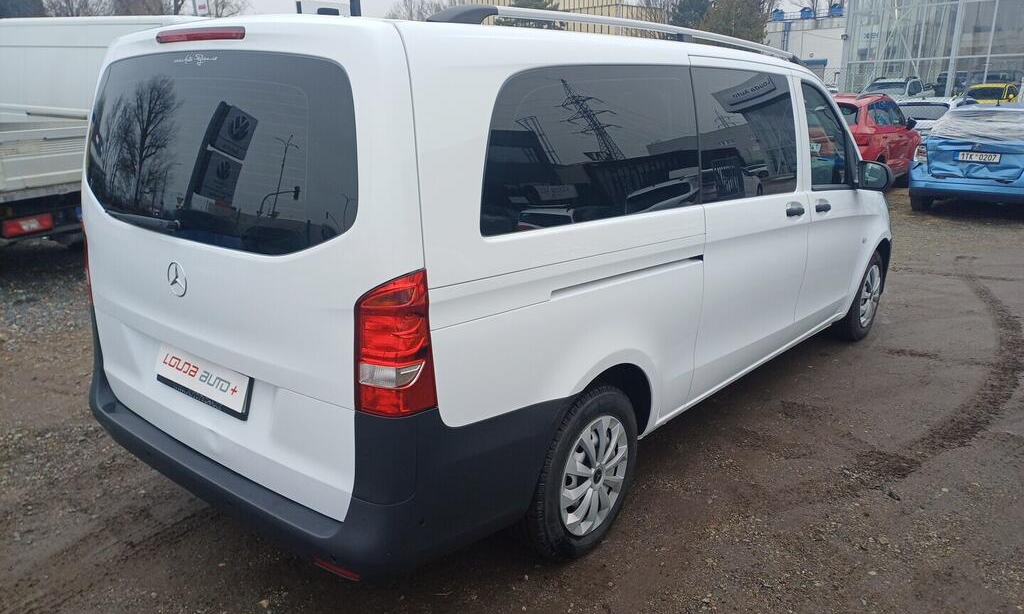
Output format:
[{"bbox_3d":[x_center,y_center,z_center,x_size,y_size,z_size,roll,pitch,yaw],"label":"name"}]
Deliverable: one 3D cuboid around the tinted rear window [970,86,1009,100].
[{"bbox_3d":[14.206,-6.381,22.000,1.200,0.460,0.130,14,-7,44],"label":"tinted rear window"}]

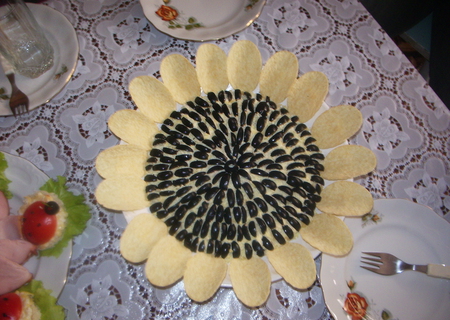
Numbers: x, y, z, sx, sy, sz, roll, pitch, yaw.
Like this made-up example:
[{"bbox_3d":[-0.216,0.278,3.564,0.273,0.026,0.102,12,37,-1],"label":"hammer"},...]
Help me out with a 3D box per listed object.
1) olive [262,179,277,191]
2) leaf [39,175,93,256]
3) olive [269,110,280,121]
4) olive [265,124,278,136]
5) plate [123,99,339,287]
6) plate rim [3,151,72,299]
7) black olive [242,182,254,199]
[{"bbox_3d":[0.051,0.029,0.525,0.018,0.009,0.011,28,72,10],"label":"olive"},{"bbox_3d":[-0.186,0.063,0.521,0.065,0.024,0.096,0,69,0],"label":"leaf"},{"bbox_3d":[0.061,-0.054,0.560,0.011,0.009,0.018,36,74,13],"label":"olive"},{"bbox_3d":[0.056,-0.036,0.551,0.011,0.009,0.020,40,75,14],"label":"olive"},{"bbox_3d":[0.012,0.009,0.560,0.282,0.024,0.282,0,69,0],"label":"plate"},{"bbox_3d":[-0.300,0.112,0.524,0.255,0.022,0.255,0,69,0],"label":"plate rim"},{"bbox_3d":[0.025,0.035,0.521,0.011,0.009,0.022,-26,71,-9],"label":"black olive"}]

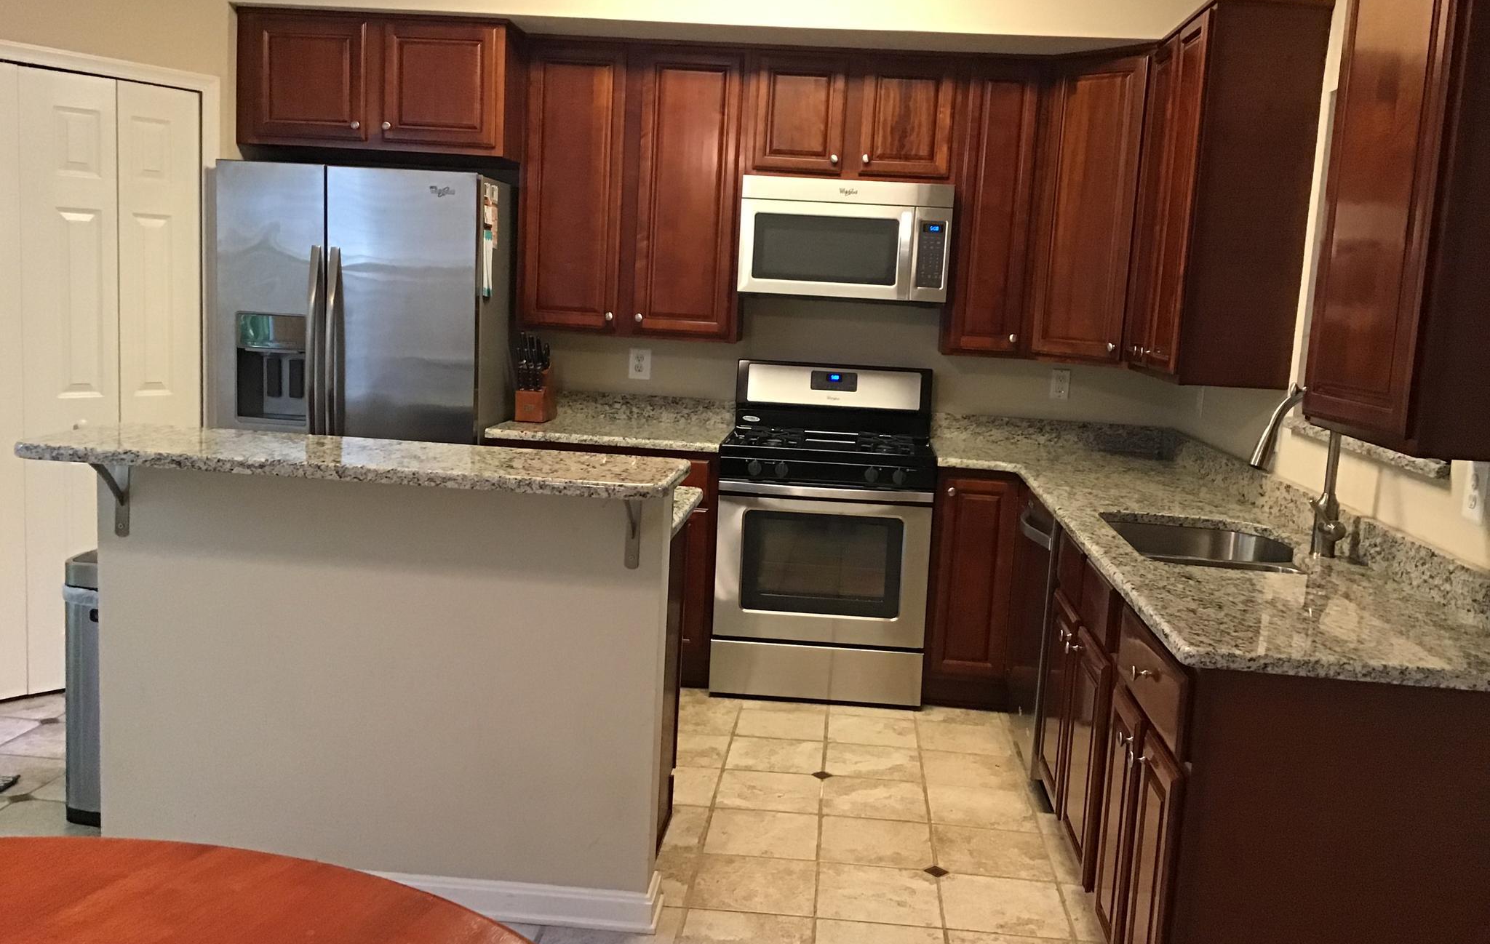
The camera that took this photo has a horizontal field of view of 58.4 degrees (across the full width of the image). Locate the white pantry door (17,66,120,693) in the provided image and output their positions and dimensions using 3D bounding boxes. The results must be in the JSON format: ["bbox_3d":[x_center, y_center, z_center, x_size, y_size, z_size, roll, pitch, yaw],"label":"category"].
[{"bbox_3d":[-2.225,-0.277,4.409,0.040,2.029,0.298,10,11,40],"label":"white pantry door"}]

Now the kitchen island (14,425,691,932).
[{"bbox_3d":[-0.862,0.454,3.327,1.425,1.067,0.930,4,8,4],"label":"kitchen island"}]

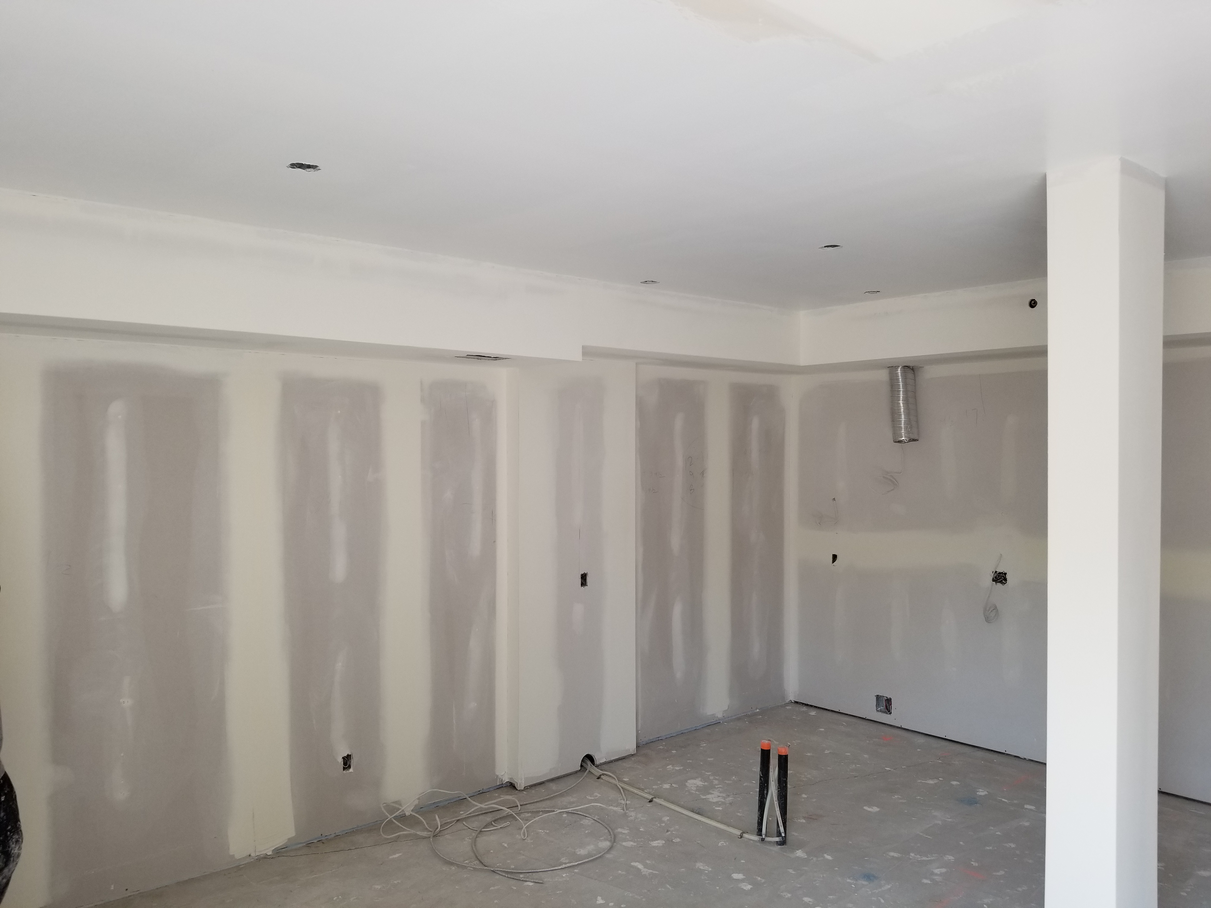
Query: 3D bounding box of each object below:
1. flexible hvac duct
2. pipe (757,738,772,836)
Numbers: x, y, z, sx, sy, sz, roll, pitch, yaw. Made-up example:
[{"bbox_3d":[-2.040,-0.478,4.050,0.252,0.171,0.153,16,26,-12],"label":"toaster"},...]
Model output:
[{"bbox_3d":[1.908,-0.316,5.800,0.160,0.474,0.160,-3,0,-41],"label":"flexible hvac duct"},{"bbox_3d":[0.770,1.626,4.420,0.051,0.453,0.051,3,0,0],"label":"pipe"}]

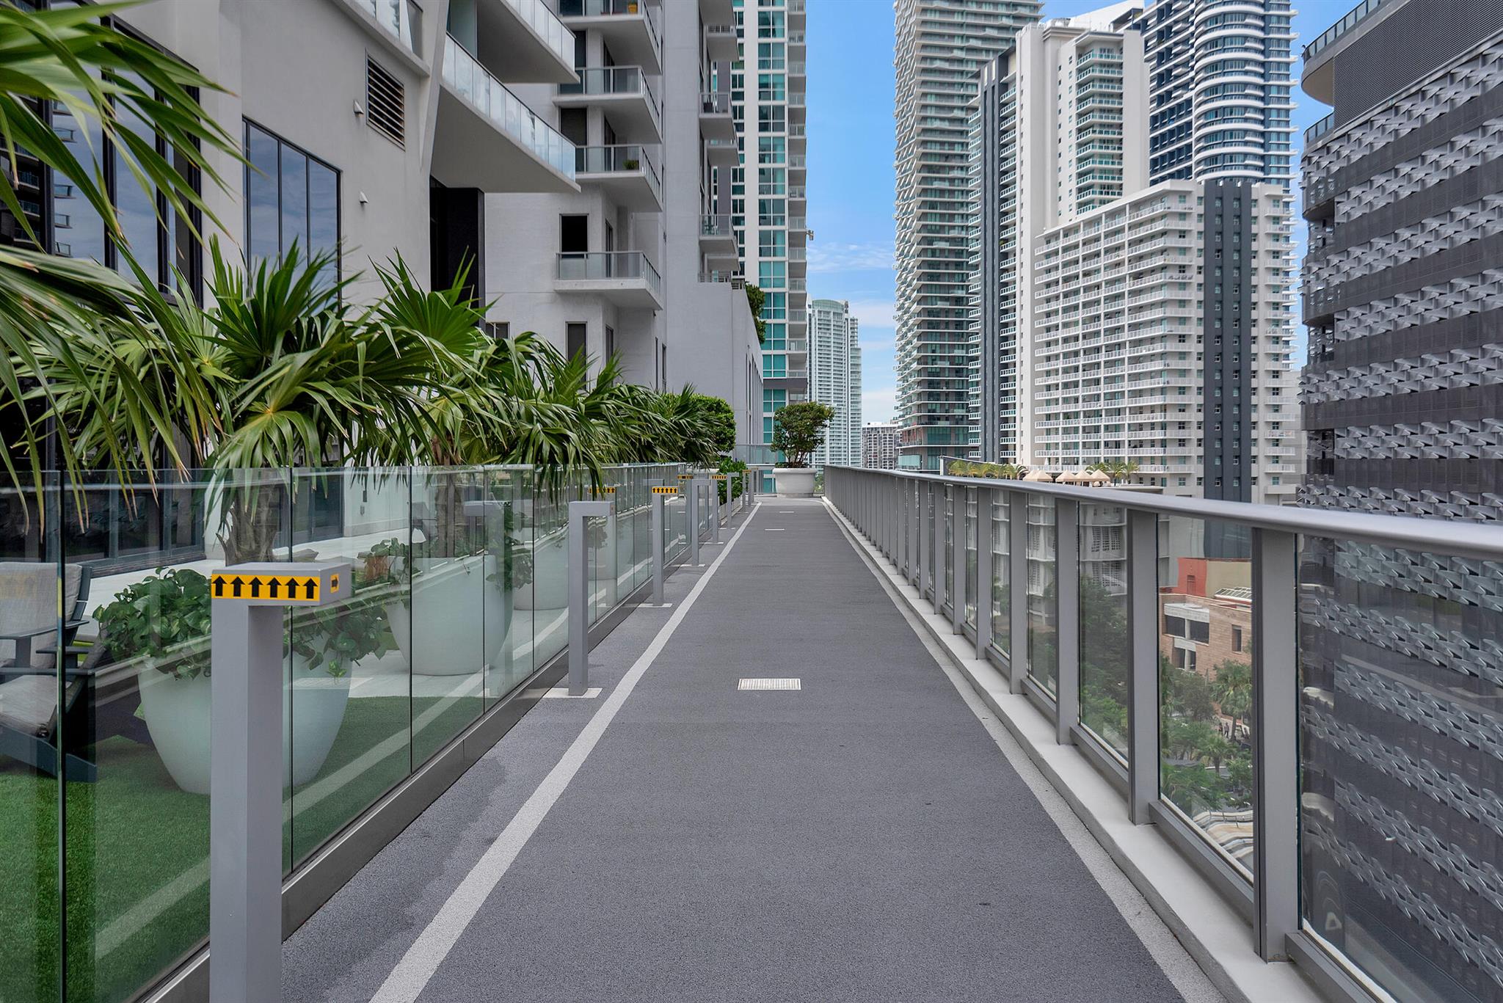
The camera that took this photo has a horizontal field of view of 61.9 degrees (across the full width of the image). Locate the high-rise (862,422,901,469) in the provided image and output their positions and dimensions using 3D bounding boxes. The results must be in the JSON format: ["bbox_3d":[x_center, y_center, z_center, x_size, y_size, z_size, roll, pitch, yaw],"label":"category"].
[{"bbox_3d":[124.285,-40.491,1200.000,44.000,68.000,26.000,0,1,3],"label":"high-rise"}]

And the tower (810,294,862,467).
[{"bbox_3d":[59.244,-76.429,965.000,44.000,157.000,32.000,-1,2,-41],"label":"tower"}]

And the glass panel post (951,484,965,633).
[{"bbox_3d":[1.398,0.400,8.450,0.080,1.000,0.075,0,1,2],"label":"glass panel post"}]

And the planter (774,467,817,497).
[{"bbox_3d":[1.457,-0.650,42.000,1.460,1.020,1.460,0,1,0],"label":"planter"}]

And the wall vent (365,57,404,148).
[{"bbox_3d":[-6.657,-7.266,22.800,0.120,1.220,1.850,0,1,5],"label":"wall vent"}]

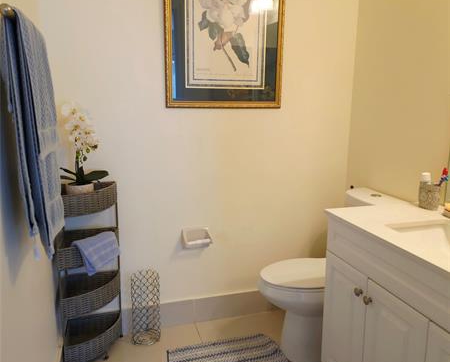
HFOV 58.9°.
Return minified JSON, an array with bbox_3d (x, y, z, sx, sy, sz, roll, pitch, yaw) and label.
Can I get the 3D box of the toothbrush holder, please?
[{"bbox_3d":[0.925,0.068,1.780,0.081,0.118,0.081,-3,11,-16],"label":"toothbrush holder"}]

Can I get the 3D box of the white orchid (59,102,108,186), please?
[{"bbox_3d":[-0.679,-0.112,1.897,0.236,0.503,0.210,-3,11,-16],"label":"white orchid"}]

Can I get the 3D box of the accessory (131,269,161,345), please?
[{"bbox_3d":[-0.443,0.691,2.219,0.144,0.410,0.141,-3,11,-16],"label":"accessory"}]

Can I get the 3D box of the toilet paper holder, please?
[{"bbox_3d":[-0.158,0.322,2.272,0.157,0.089,0.076,-3,11,-16],"label":"toilet paper holder"}]

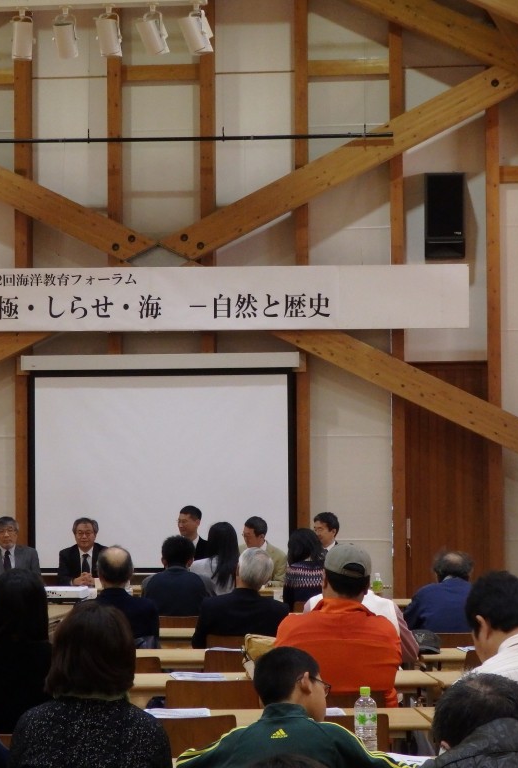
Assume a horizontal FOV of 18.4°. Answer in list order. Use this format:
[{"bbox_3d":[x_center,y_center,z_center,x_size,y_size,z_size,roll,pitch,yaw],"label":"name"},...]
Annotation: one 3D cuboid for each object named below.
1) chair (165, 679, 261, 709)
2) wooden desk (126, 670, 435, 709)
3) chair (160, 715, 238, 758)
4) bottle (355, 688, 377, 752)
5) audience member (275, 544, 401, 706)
[{"bbox_3d":[-0.165,1.530,6.270,0.420,0.790,0.500,-1,-3,3],"label":"chair"},{"bbox_3d":[-0.180,1.580,6.580,1.800,0.700,0.500,0,-3,-6],"label":"wooden desk"},{"bbox_3d":[-0.278,1.501,5.376,0.420,0.790,0.480,0,-4,-2],"label":"chair"},{"bbox_3d":[0.313,1.000,4.700,0.066,0.222,0.066,0,-3,0],"label":"bottle"},{"bbox_3d":[0.310,1.260,6.250,0.520,1.270,0.720,0,-3,-3],"label":"audience member"}]

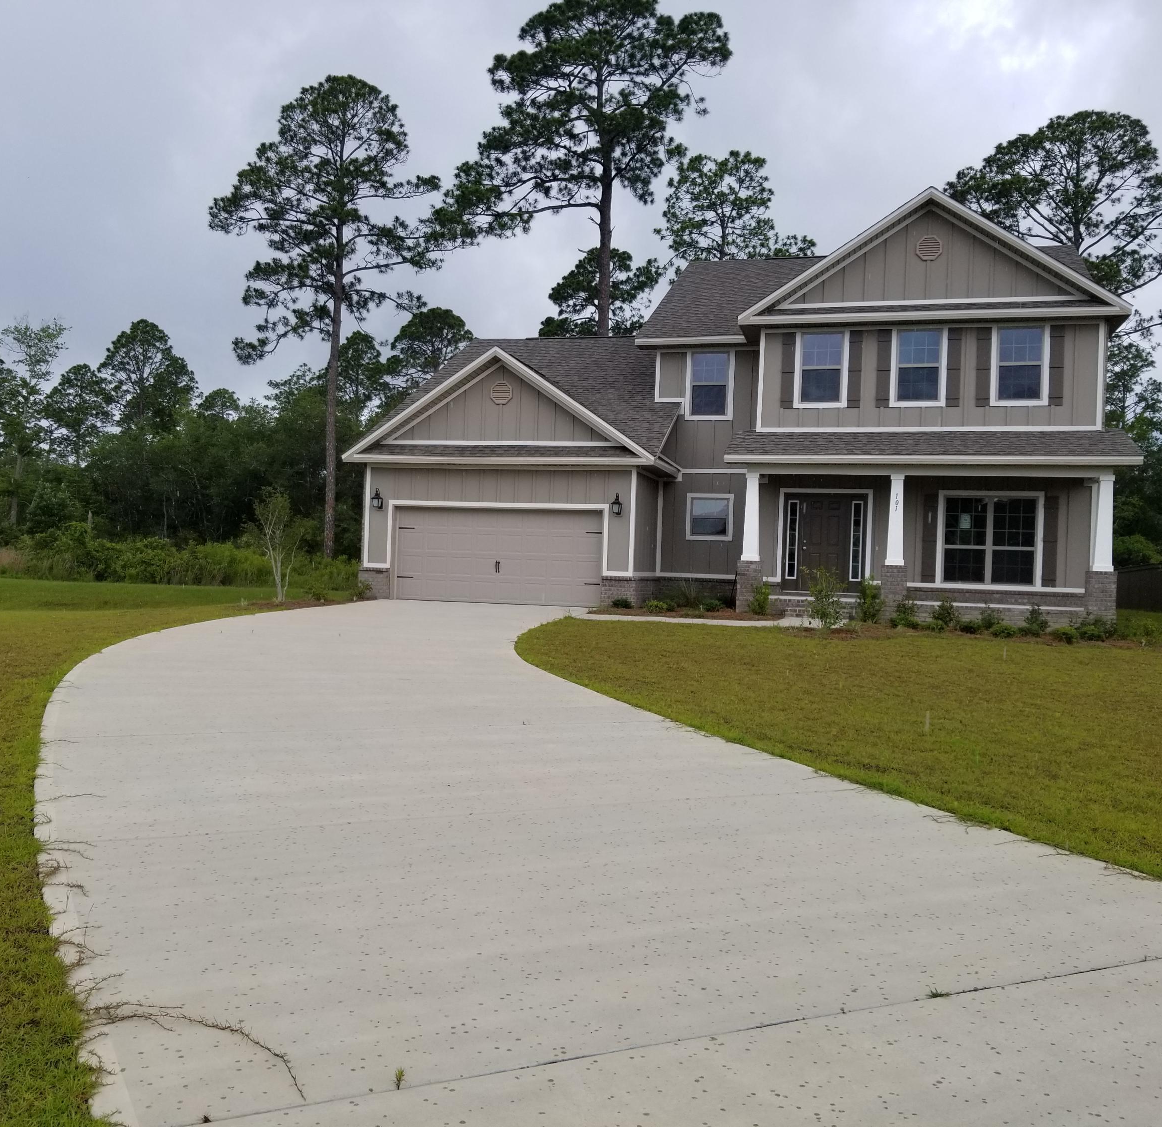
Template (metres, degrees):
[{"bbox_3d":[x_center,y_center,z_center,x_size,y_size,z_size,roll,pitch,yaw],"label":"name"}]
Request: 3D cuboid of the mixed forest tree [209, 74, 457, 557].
[{"bbox_3d":[-9.460,-8.968,43.000,9.300,19.400,8.800,2,-1,15],"label":"mixed forest tree"}]

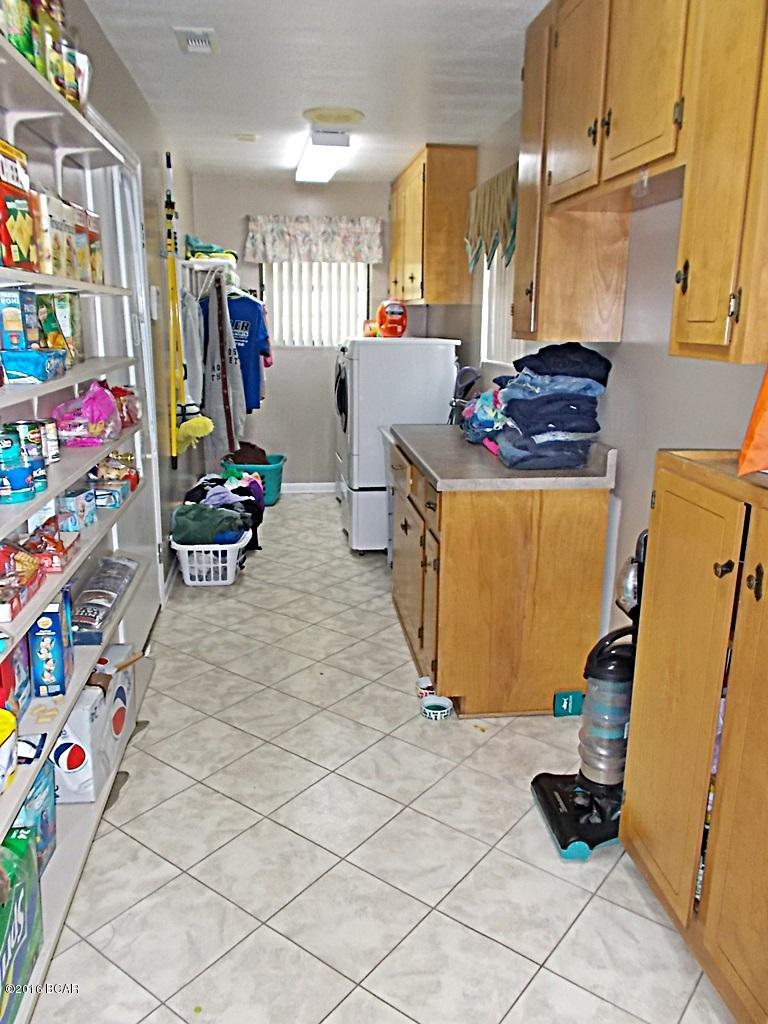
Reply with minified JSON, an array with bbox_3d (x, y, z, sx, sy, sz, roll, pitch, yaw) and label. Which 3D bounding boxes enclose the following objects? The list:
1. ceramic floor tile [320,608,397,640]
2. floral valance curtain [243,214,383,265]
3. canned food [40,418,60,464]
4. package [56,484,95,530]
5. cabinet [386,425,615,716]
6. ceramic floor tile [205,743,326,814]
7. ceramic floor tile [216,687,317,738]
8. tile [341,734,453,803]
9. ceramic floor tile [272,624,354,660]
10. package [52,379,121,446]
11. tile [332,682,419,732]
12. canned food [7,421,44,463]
[{"bbox_3d":[-0.131,0.563,3.836,0.302,0.010,0.302,11,17,36],"label":"ceramic floor tile"},{"bbox_3d":[-0.571,-2.205,6.242,1.120,0.365,0.100,-1,14,-8],"label":"floral valance curtain"},{"bbox_3d":[-0.970,-0.201,2.192,0.076,0.118,0.076,-1,14,-8],"label":"canned food"},{"bbox_3d":[-0.861,-0.007,2.159,0.053,0.098,0.112,1,13,-1],"label":"package"},{"bbox_3d":[0.417,0.146,3.483,0.645,0.950,1.430,-1,14,-6],"label":"cabinet"},{"bbox_3d":[-0.385,0.881,2.545,0.305,0.012,0.305,11,17,36],"label":"ceramic floor tile"},{"bbox_3d":[-0.444,0.776,2.956,0.303,0.010,0.303,11,17,36],"label":"ceramic floor tile"},{"bbox_3d":[0.044,0.871,2.602,0.305,0.012,0.305,11,17,36],"label":"tile"},{"bbox_3d":[-0.315,0.618,3.600,0.302,0.010,0.302,11,17,36],"label":"ceramic floor tile"},{"bbox_3d":[-0.852,-0.283,2.228,0.150,0.180,0.200,-1,14,-8],"label":"package"},{"bbox_3d":[-0.016,0.766,3.013,0.303,0.010,0.303,11,17,36],"label":"tile"},{"bbox_3d":[-0.821,-0.143,1.781,0.077,0.116,0.077,-1,14,-8],"label":"canned food"}]

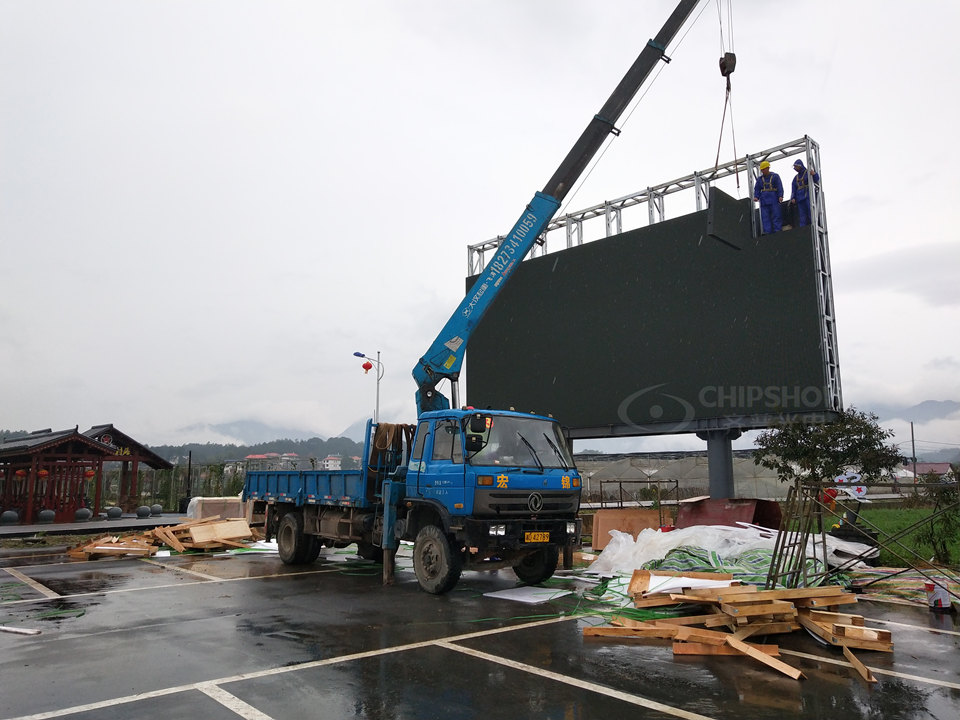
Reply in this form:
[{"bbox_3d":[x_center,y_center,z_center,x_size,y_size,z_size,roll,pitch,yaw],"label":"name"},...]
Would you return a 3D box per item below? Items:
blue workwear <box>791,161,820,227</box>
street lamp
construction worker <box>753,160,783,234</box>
[{"bbox_3d":[7.031,-3.533,17.971,0.580,1.640,0.370,-8,-11,39],"label":"blue workwear"},{"bbox_3d":[-4.699,3.290,34.907,1.330,7.200,0.400,0,-9,0],"label":"street lamp"},{"bbox_3d":[6.427,-3.585,18.566,0.600,1.740,0.370,-5,-10,28],"label":"construction worker"}]

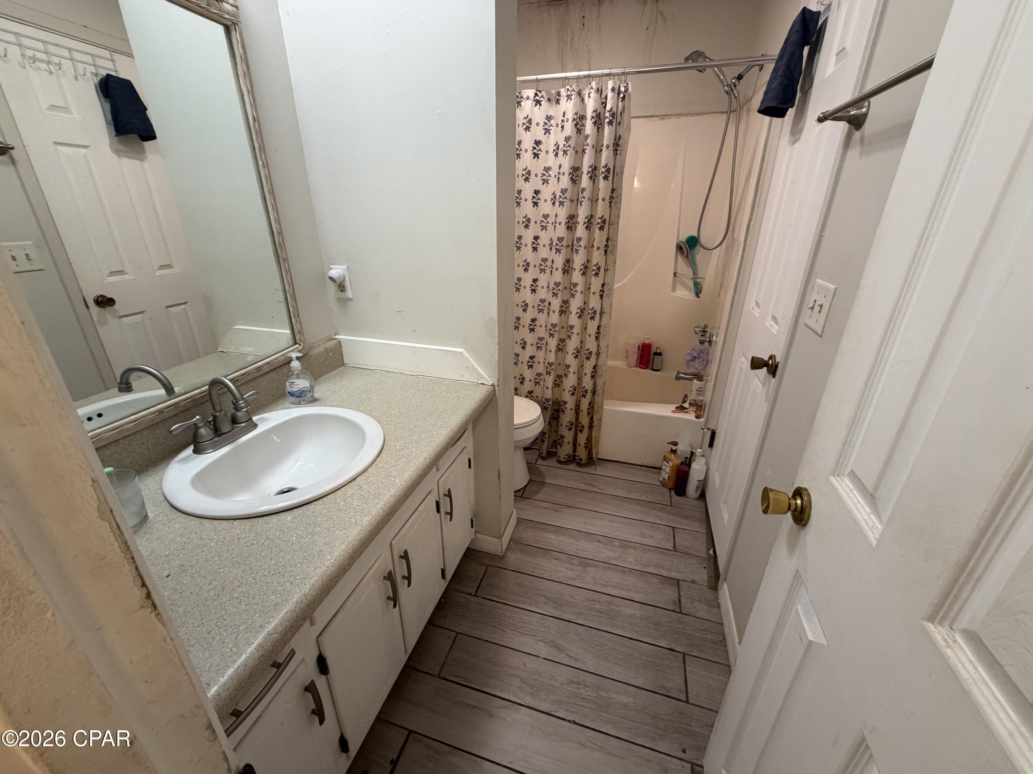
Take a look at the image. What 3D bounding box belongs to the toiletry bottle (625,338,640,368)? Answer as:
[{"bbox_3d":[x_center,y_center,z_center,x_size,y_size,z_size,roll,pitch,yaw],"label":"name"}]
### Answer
[{"bbox_3d":[0.793,-0.234,2.845,0.075,0.198,0.050,7,24,15],"label":"toiletry bottle"}]

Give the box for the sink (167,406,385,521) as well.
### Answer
[{"bbox_3d":[-0.574,0.222,1.056,0.482,0.160,0.488,7,24,15],"label":"sink"}]

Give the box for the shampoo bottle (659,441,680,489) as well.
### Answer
[{"bbox_3d":[0.803,0.397,2.151,0.054,0.256,0.082,-8,25,-18],"label":"shampoo bottle"}]

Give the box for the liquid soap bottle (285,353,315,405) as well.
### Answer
[{"bbox_3d":[-0.672,-0.033,1.301,0.080,0.161,0.051,-1,24,-4],"label":"liquid soap bottle"}]

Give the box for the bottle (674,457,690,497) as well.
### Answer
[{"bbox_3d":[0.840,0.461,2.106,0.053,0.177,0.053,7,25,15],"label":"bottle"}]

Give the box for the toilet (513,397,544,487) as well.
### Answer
[{"bbox_3d":[-0.193,0.131,2.147,0.695,0.729,0.453,7,25,15],"label":"toilet"}]

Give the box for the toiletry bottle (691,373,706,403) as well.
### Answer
[{"bbox_3d":[0.988,0.018,2.281,0.068,0.187,0.050,7,24,15],"label":"toiletry bottle"}]

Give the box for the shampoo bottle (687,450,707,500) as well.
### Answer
[{"bbox_3d":[0.894,0.425,2.068,0.080,0.265,0.074,-5,24,-12],"label":"shampoo bottle"}]

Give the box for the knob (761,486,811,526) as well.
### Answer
[{"bbox_3d":[0.443,0.191,0.687,0.060,0.065,0.065,7,24,15],"label":"knob"}]

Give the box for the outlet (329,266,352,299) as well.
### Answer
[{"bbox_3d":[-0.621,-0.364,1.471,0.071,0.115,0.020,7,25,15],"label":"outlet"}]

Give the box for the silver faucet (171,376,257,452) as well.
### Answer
[{"bbox_3d":[-0.714,0.054,1.034,0.148,0.179,0.241,7,25,15],"label":"silver faucet"}]

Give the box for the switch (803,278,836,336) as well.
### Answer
[{"bbox_3d":[0.753,-0.201,1.044,0.014,0.117,0.122,7,25,15],"label":"switch"}]

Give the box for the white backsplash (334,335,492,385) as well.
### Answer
[{"bbox_3d":[-0.381,-0.100,1.501,0.633,0.110,0.028,7,24,15],"label":"white backsplash"}]

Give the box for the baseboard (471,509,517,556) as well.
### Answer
[{"bbox_3d":[-0.103,0.621,1.823,0.155,0.084,0.188,7,24,15],"label":"baseboard"}]

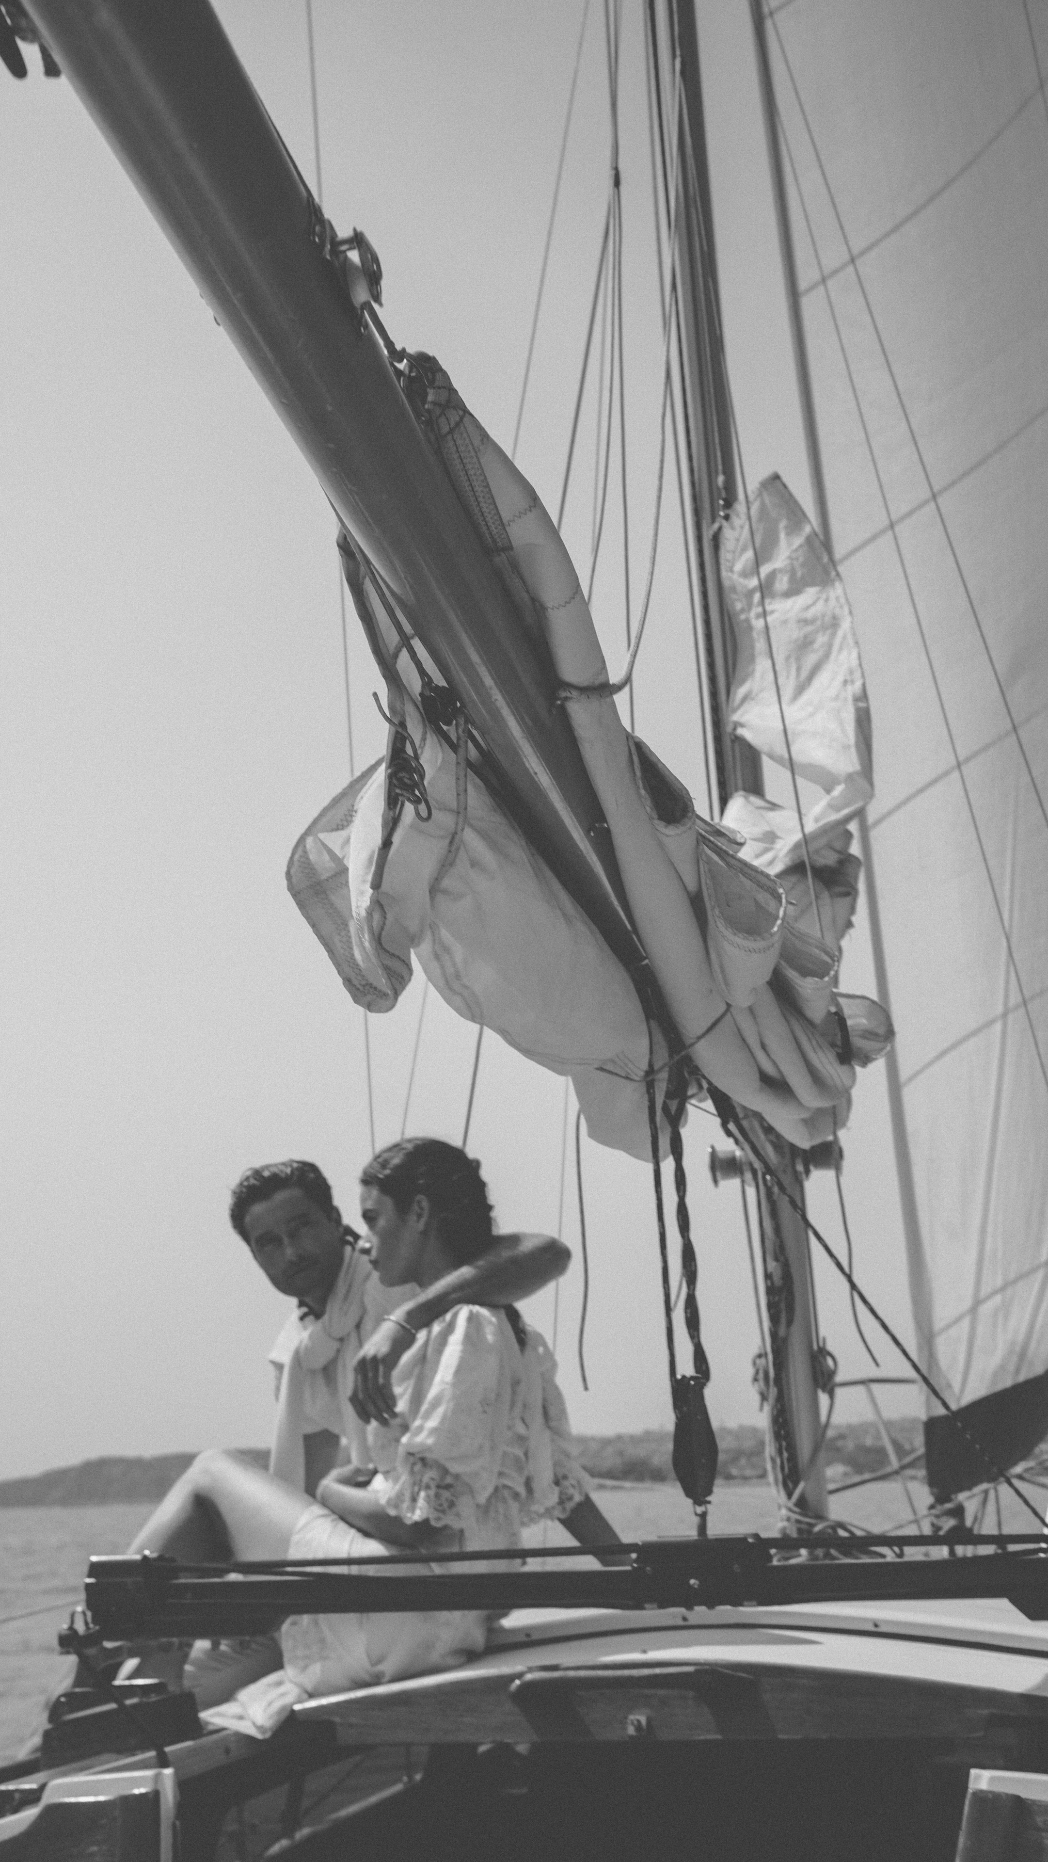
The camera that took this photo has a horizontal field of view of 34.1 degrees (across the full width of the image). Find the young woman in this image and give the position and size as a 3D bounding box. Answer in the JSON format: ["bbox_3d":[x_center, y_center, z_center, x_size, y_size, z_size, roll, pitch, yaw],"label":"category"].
[{"bbox_3d":[-0.244,0.795,2.700,0.770,0.860,0.500,-7,-19,15],"label":"young woman"}]

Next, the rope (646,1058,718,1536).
[{"bbox_3d":[0.219,0.489,2.345,0.075,0.640,0.065,-7,-18,16],"label":"rope"}]

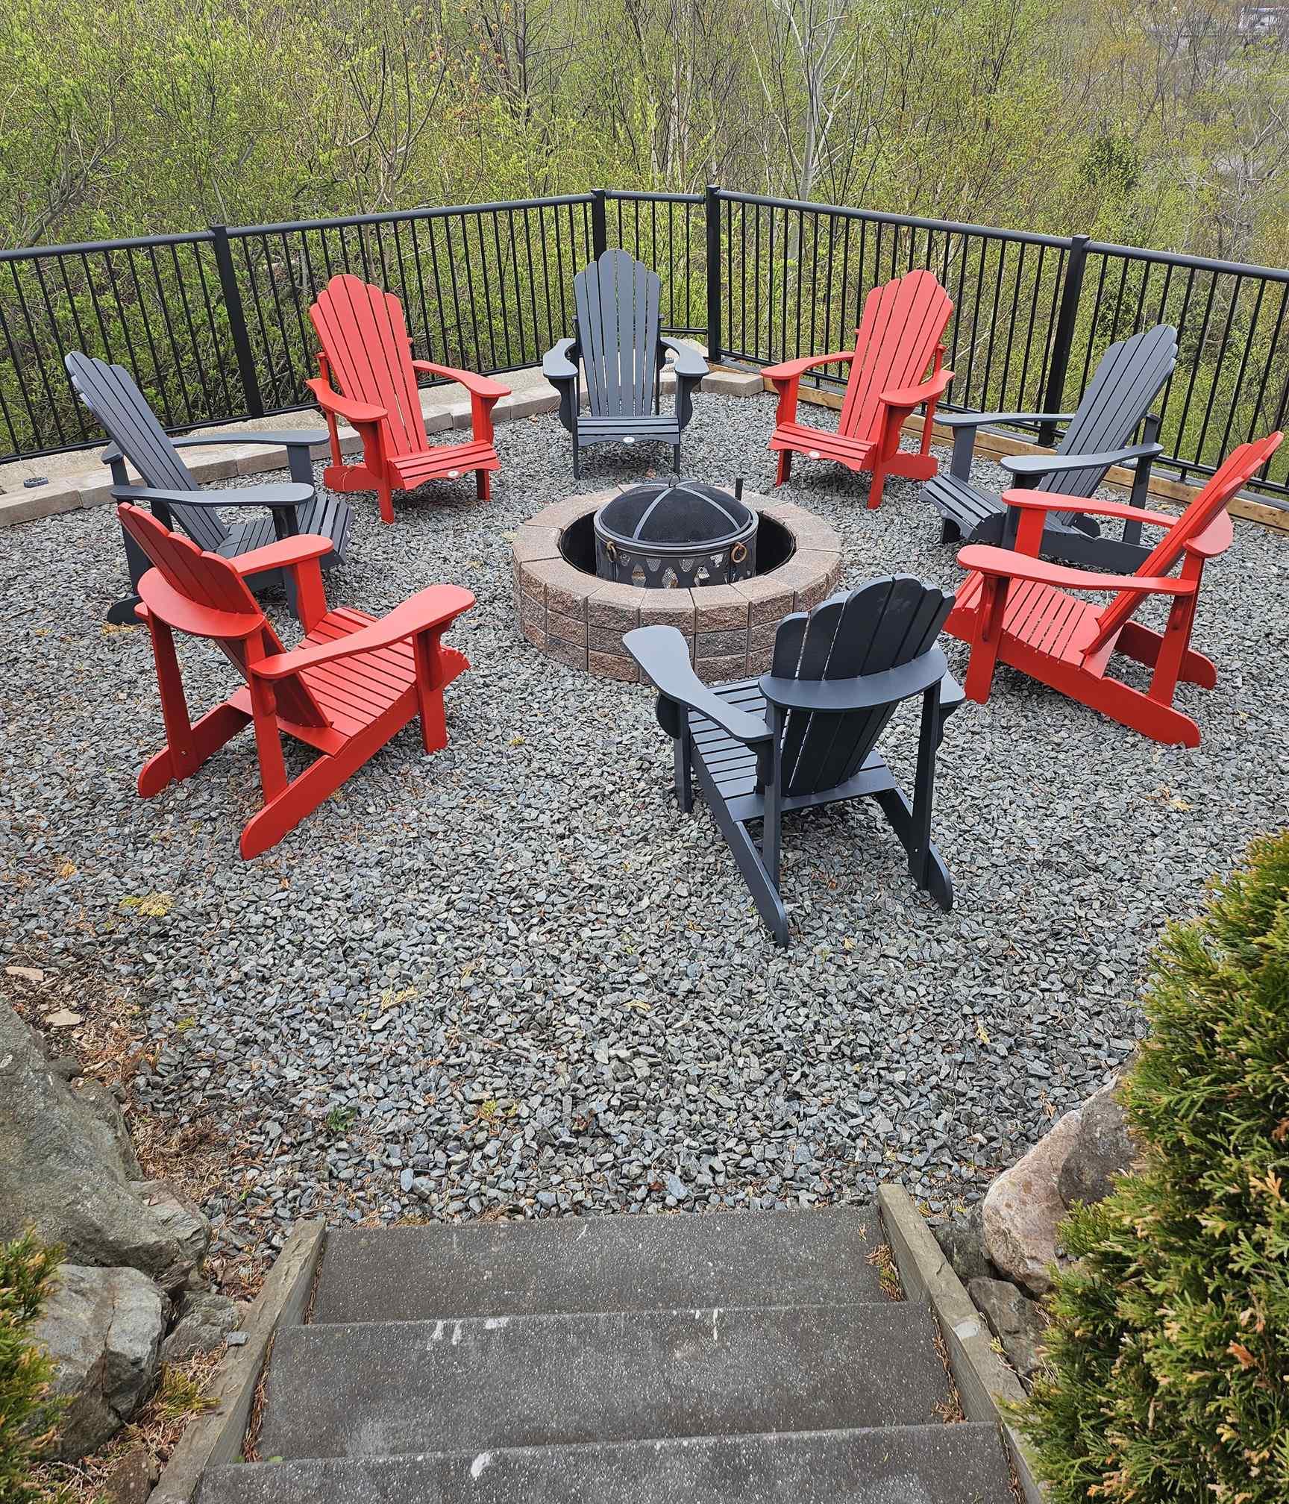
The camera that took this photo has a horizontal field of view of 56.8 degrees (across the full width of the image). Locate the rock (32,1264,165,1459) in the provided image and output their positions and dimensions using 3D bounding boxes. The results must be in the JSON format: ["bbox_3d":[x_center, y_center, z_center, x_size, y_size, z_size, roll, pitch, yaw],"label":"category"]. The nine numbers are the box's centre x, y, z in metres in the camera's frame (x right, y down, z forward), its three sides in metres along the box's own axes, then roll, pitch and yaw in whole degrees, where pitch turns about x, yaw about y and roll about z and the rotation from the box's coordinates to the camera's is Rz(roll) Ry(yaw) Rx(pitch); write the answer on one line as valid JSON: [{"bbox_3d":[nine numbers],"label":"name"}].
[{"bbox_3d":[-0.879,0.978,1.913,0.250,0.250,0.270,-1,34,1],"label":"rock"}]

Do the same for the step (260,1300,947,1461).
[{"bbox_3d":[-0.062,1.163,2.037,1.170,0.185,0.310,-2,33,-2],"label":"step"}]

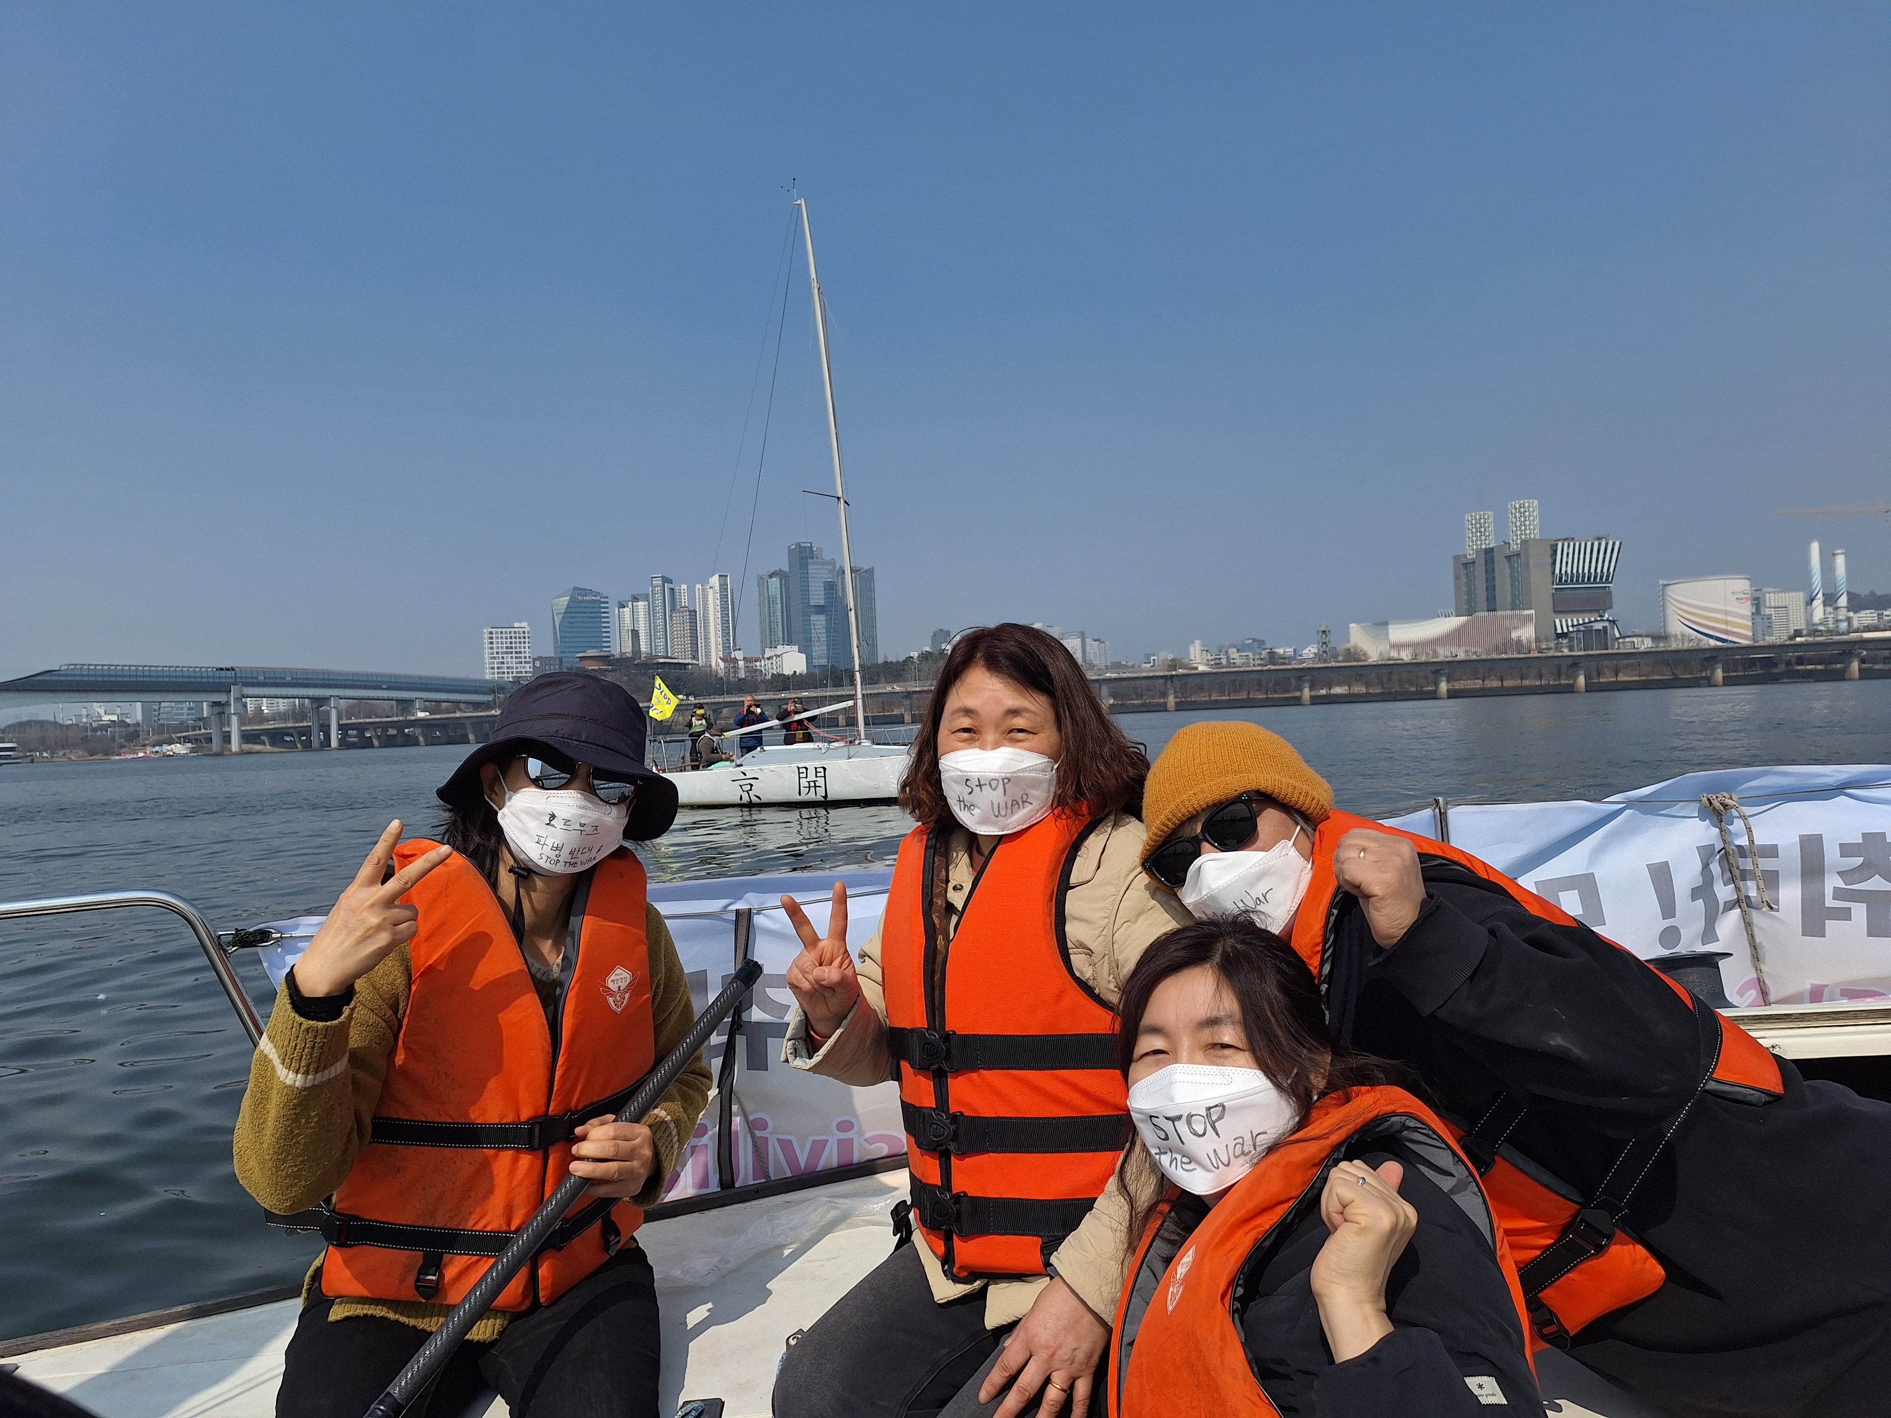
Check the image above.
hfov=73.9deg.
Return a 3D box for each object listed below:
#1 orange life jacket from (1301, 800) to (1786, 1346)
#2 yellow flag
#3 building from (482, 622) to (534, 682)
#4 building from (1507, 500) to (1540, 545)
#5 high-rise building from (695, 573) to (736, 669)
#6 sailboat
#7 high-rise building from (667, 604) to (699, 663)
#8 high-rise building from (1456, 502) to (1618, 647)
[{"bbox_3d":[0.635,0.400,1.390,0.280,0.550,0.400,-51,4,-38],"label":"orange life jacket"},{"bbox_3d":[-5.547,-0.189,24.700,0.600,0.860,0.140,-3,0,-14],"label":"yellow flag"},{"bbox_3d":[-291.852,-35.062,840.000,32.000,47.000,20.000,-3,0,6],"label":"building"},{"bbox_3d":[216.349,-68.248,470.000,12.000,20.000,12.000,-3,0,24],"label":"building"},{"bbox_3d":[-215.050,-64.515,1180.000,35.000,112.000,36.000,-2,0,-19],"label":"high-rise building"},{"bbox_3d":[-2.200,-4.000,24.500,7.100,12.000,2.500,-3,0,5],"label":"sailboat"},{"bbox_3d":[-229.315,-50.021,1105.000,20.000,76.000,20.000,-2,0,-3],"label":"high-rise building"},{"bbox_3d":[268.682,-52.122,572.000,54.000,71.000,42.000,-2,0,-23],"label":"high-rise building"}]

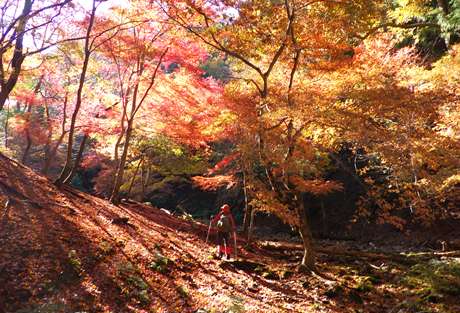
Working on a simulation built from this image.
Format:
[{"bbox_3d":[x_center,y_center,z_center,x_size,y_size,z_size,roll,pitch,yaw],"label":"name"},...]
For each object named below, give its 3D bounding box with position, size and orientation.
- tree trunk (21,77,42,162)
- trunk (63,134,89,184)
[{"bbox_3d":[-10.136,-1.838,19.000,1.070,4.450,0.700,0,-2,0],"label":"tree trunk"},{"bbox_3d":[-6.145,0.080,14.800,0.980,2.050,0.600,0,-2,0],"label":"trunk"}]

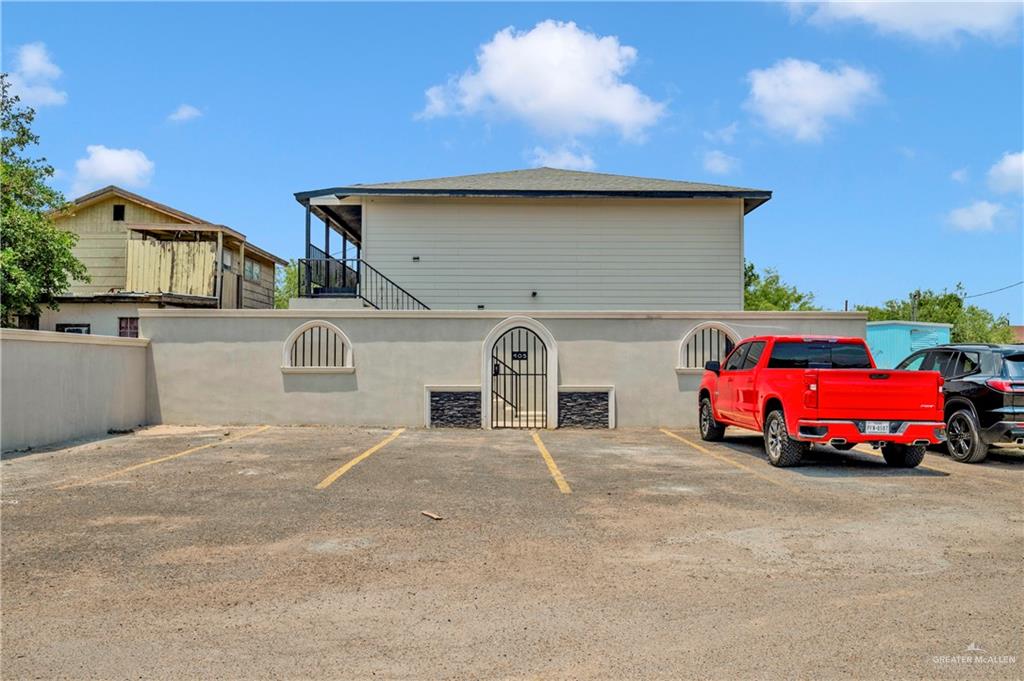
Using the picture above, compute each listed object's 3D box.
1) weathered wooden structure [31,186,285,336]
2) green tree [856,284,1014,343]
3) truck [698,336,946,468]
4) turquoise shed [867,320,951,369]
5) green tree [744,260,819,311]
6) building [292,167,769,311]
[{"bbox_3d":[-11.000,-1.066,25.481,6.600,6.600,9.500,0,-1,-1],"label":"weathered wooden structure"},{"bbox_3d":[19.000,-0.007,36.061,7.000,5.000,6.000,0,-1,0],"label":"green tree"},{"bbox_3d":[4.860,0.961,13.724,2.060,1.970,5.880,0,-1,-2],"label":"truck"},{"bbox_3d":[11.000,0.869,23.832,3.000,2.650,3.000,0,-1,-1],"label":"turquoise shed"},{"bbox_3d":[11.000,-0.493,34.572,5.200,5.900,5.200,0,-1,0],"label":"green tree"},{"bbox_3d":[0.450,-1.719,27.398,12.800,8.000,13.200,0,-1,-1],"label":"building"}]

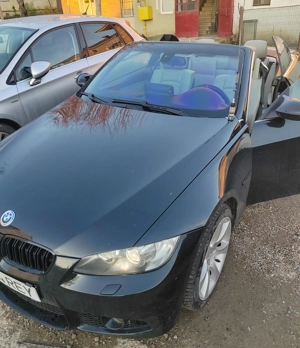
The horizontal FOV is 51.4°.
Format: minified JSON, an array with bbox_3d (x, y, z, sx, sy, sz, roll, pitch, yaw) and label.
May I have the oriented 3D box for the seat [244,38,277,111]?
[{"bbox_3d":[1.141,-0.976,3.451,0.540,0.950,0.720,14,32,27],"label":"seat"}]

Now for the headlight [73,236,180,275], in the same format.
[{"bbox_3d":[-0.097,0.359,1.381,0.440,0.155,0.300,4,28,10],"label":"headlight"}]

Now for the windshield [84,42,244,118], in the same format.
[{"bbox_3d":[0.106,-0.787,2.519,1.360,0.160,0.826,14,64,27],"label":"windshield"}]

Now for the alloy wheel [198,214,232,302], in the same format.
[{"bbox_3d":[0.319,0.472,1.853,0.190,0.490,0.490,14,32,27],"label":"alloy wheel"}]

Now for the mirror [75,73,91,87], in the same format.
[{"bbox_3d":[-0.627,-0.892,2.994,0.220,0.155,0.150,14,32,27],"label":"mirror"}]

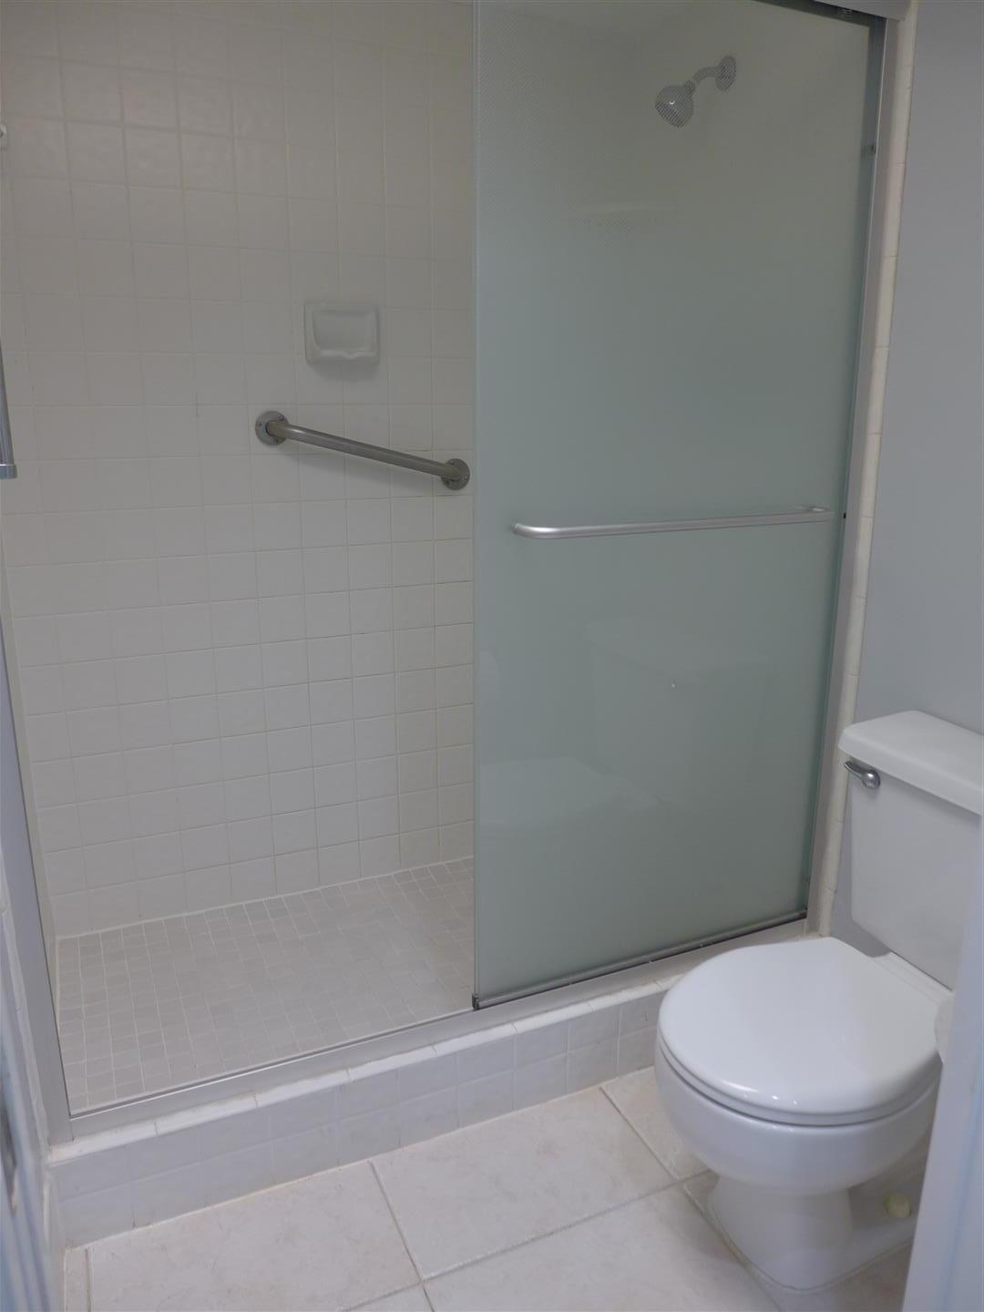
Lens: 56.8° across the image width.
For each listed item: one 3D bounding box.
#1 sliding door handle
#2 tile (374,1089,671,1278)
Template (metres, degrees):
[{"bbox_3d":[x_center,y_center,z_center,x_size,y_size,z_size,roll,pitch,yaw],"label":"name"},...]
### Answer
[{"bbox_3d":[0.345,-0.229,1.569,0.648,0.020,0.059,-5,14,-23],"label":"sliding door handle"},{"bbox_3d":[0.051,0.870,1.523,0.440,0.010,0.248,-6,14,-23],"label":"tile"}]

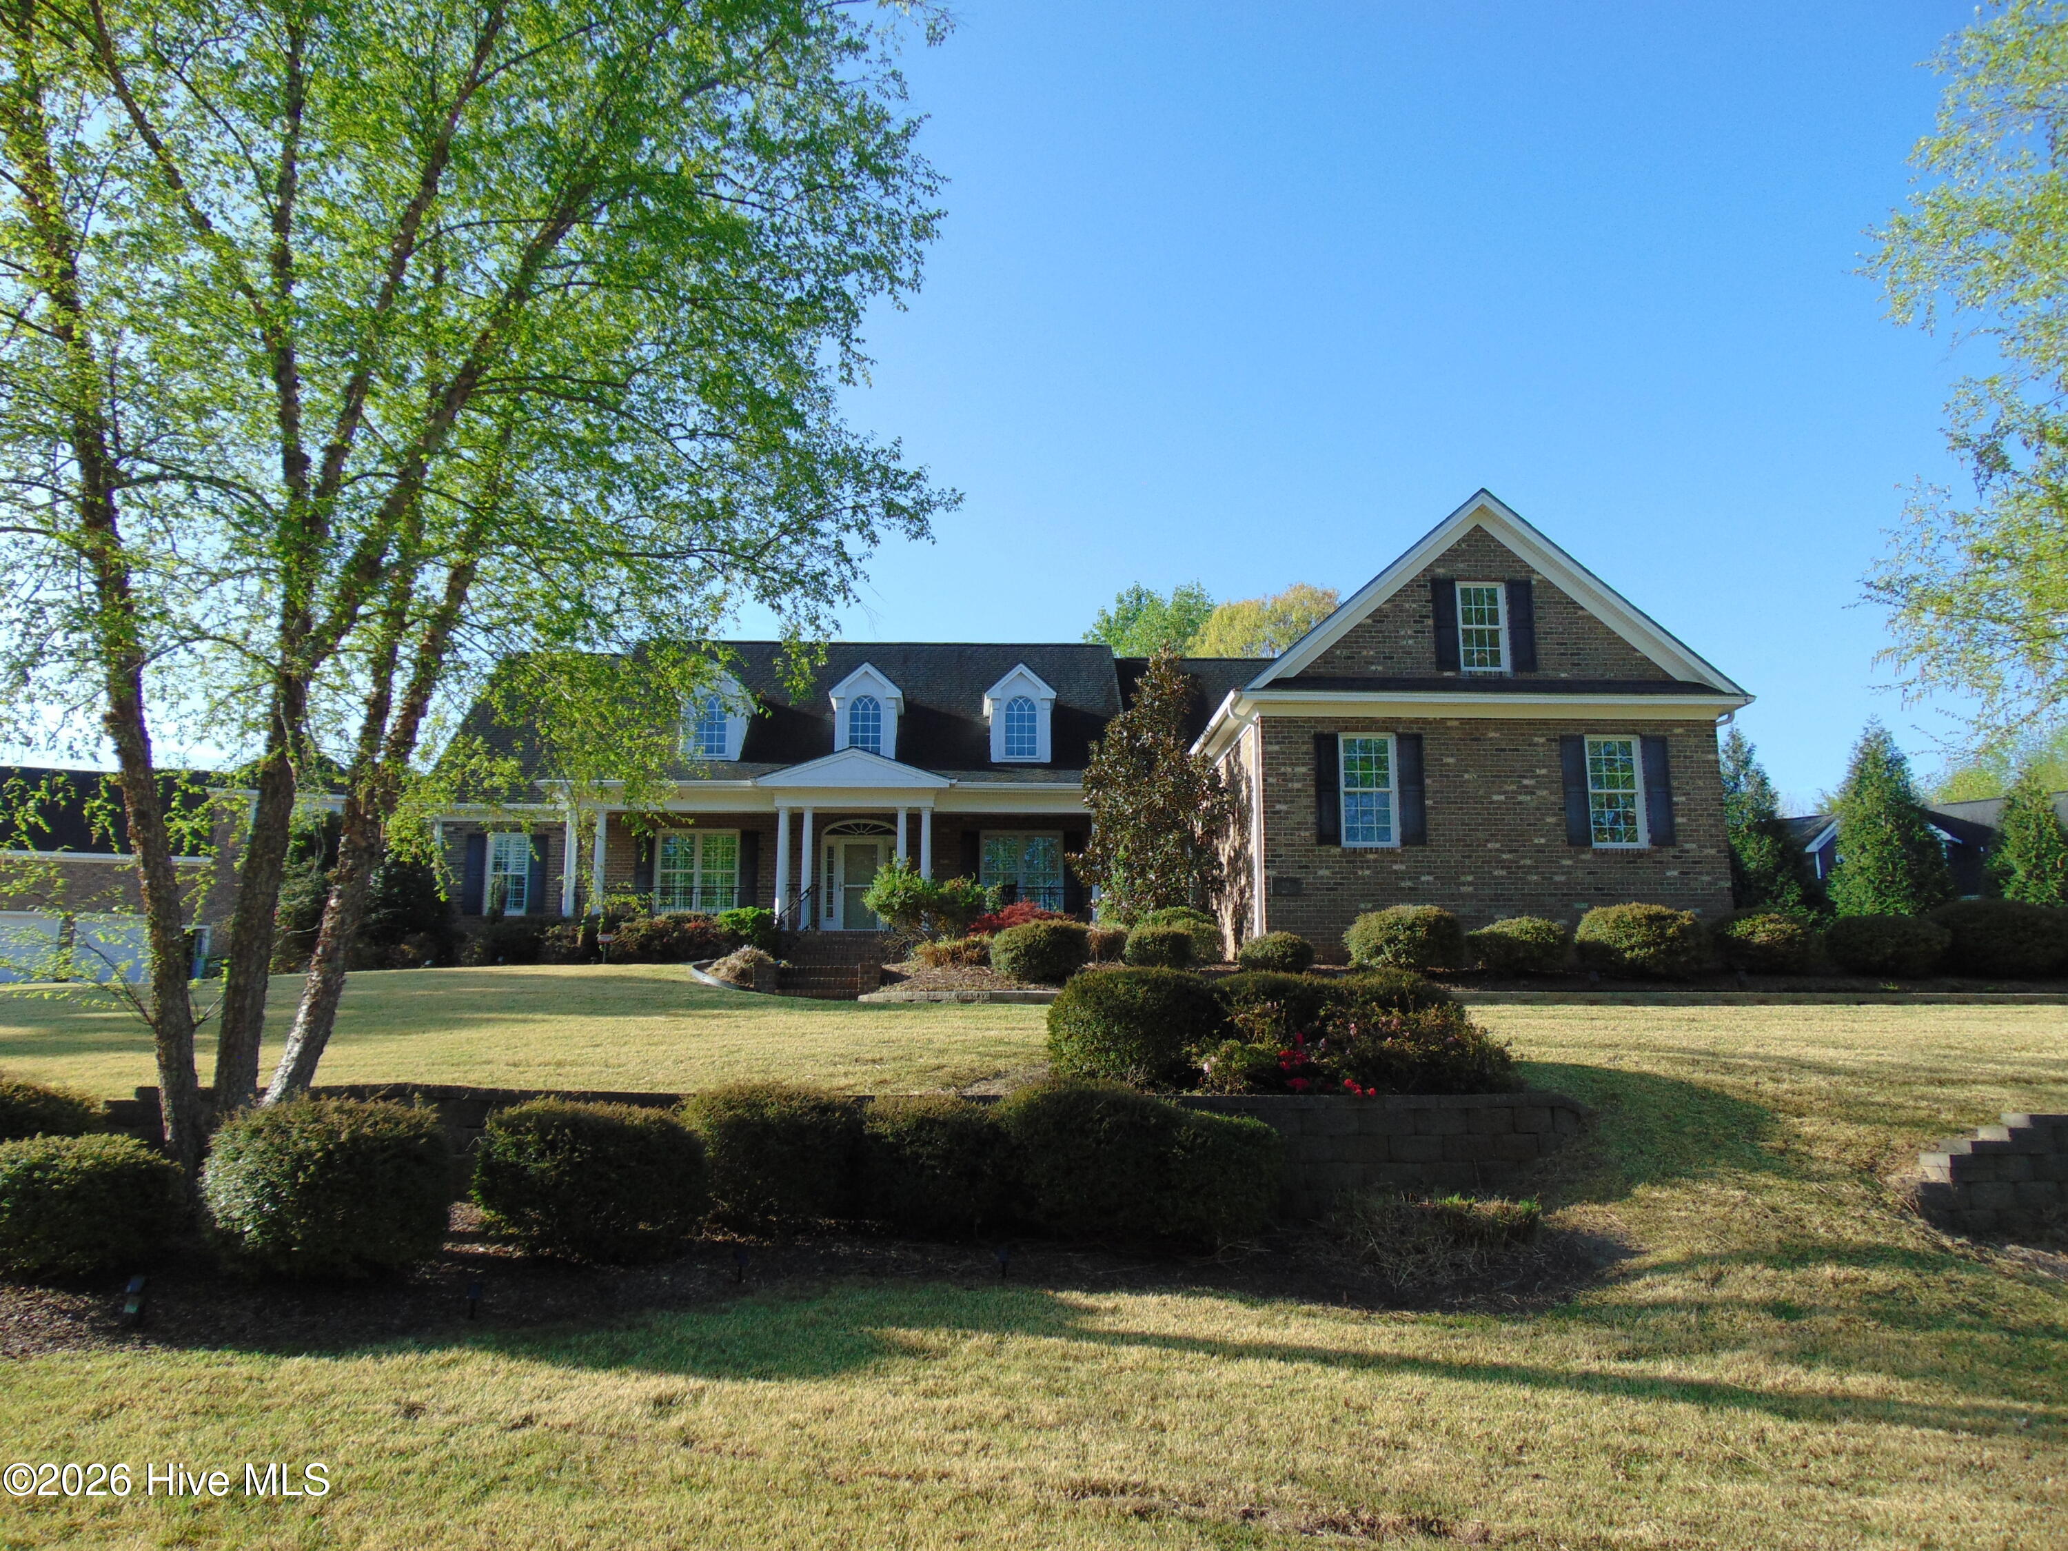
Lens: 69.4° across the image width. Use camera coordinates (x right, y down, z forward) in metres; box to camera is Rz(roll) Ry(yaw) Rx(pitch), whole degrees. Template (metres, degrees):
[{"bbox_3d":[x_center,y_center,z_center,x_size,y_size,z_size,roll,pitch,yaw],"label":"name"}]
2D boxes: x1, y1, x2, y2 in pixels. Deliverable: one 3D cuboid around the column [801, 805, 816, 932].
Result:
[{"bbox_3d":[-4.316,1.776,28.500,0.250,2.390,0.250,0,-10,-3],"label":"column"}]

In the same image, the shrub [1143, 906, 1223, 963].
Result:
[{"bbox_3d":[2.304,2.480,23.158,1.273,0.870,1.273,0,-11,-2],"label":"shrub"}]

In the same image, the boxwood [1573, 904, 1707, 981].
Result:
[{"bbox_3d":[8.461,2.318,20.801,1.787,1.047,1.573,0,-11,-2],"label":"boxwood"}]

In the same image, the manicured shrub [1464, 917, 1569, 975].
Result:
[{"bbox_3d":[6.760,2.387,20.919,1.408,0.806,1.338,0,-11,-2],"label":"manicured shrub"}]

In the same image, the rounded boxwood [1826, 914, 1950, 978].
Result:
[{"bbox_3d":[12.017,2.409,21.079,1.520,0.900,1.420,0,-10,-3],"label":"rounded boxwood"}]

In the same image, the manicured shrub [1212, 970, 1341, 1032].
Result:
[{"bbox_3d":[2.105,2.122,12.944,1.050,0.840,1.050,0,-11,-3],"label":"manicured shrub"}]

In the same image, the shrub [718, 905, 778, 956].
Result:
[{"bbox_3d":[-5.231,2.829,27.256,1.102,0.848,1.047,0,-11,-2],"label":"shrub"}]

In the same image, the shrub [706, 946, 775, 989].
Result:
[{"bbox_3d":[-4.657,3.044,23.663,1.120,0.654,1.050,0,-11,-3],"label":"shrub"}]

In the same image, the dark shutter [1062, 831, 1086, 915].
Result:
[{"bbox_3d":[0.831,2.001,30.694,0.410,1.736,0.050,0,-11,-2],"label":"dark shutter"}]

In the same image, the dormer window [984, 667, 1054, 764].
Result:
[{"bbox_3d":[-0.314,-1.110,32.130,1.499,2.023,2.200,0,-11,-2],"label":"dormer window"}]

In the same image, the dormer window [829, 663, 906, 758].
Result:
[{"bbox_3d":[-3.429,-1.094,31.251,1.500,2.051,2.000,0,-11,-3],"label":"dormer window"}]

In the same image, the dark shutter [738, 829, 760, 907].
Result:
[{"bbox_3d":[-5.992,1.987,31.523,0.420,1.683,0.060,0,-11,-3],"label":"dark shutter"}]

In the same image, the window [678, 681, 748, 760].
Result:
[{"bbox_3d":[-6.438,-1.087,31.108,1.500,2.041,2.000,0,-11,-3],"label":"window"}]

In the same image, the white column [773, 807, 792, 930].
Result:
[{"bbox_3d":[-4.781,1.775,28.477,0.250,2.390,0.250,0,-10,-3],"label":"white column"}]

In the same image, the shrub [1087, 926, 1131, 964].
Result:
[{"bbox_3d":[1.091,2.633,23.180,0.803,0.573,0.803,0,-11,-2],"label":"shrub"}]

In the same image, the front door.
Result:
[{"bbox_3d":[-3.537,2.327,30.509,0.996,2.040,0.080,0,-11,-2],"label":"front door"}]

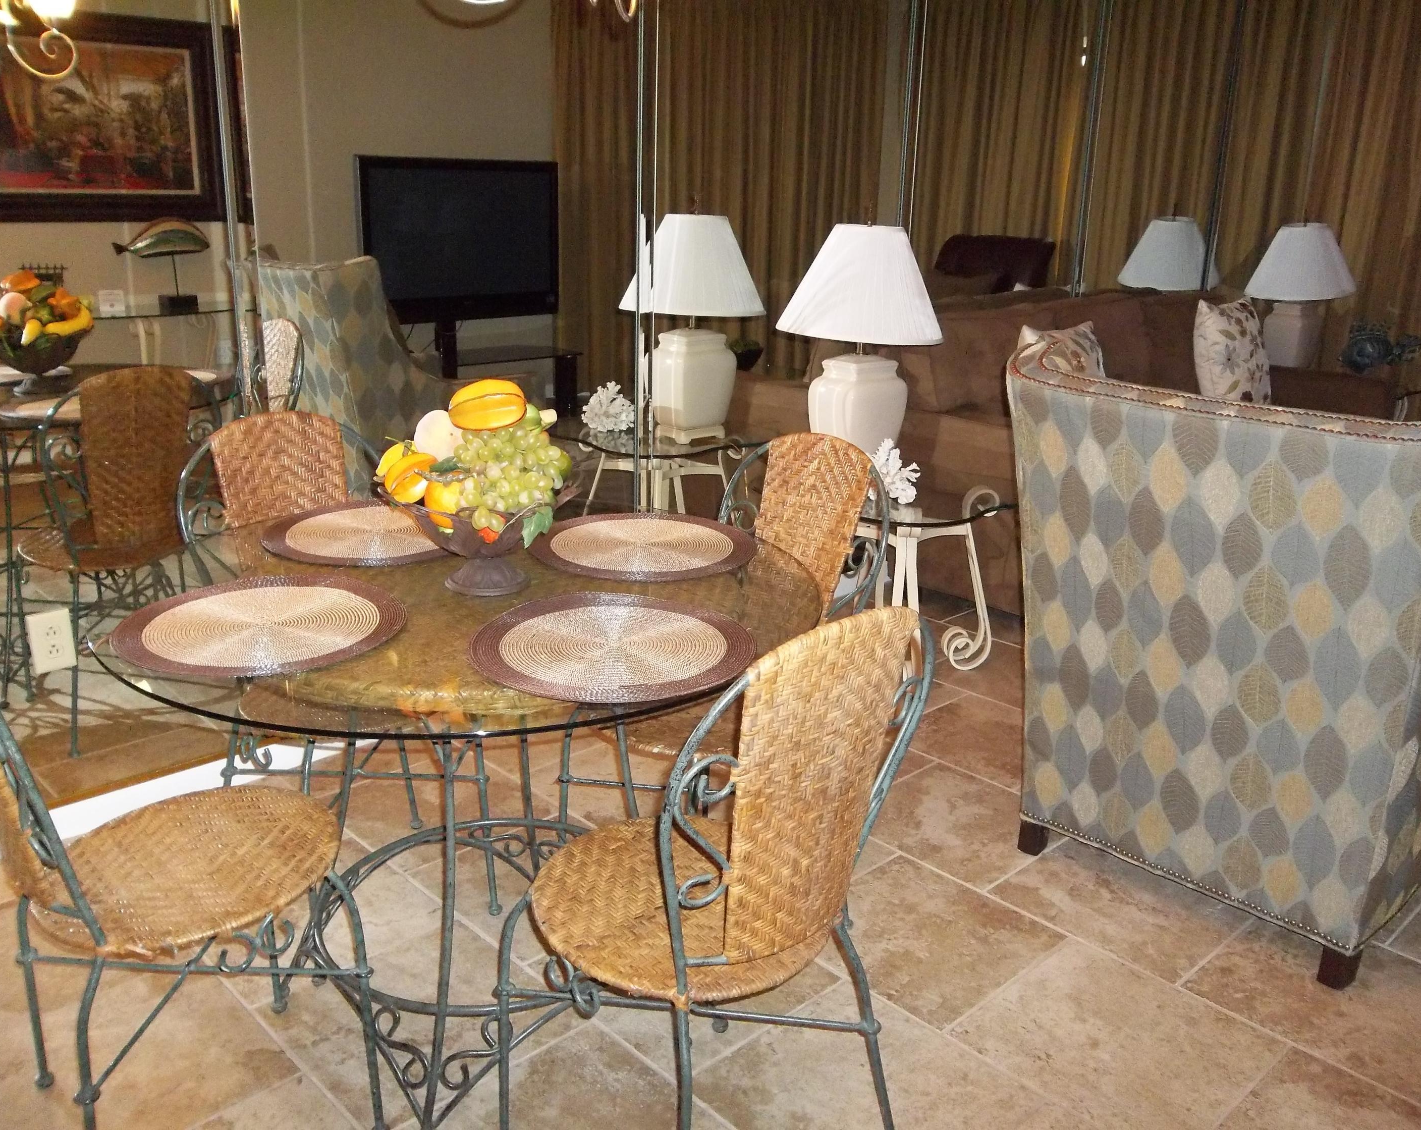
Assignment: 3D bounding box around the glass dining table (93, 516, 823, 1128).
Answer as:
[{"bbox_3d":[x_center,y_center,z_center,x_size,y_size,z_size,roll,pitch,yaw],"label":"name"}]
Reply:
[{"bbox_3d":[-0.342,0.394,1.805,0.990,0.773,0.990,-14,23,-42],"label":"glass dining table"}]

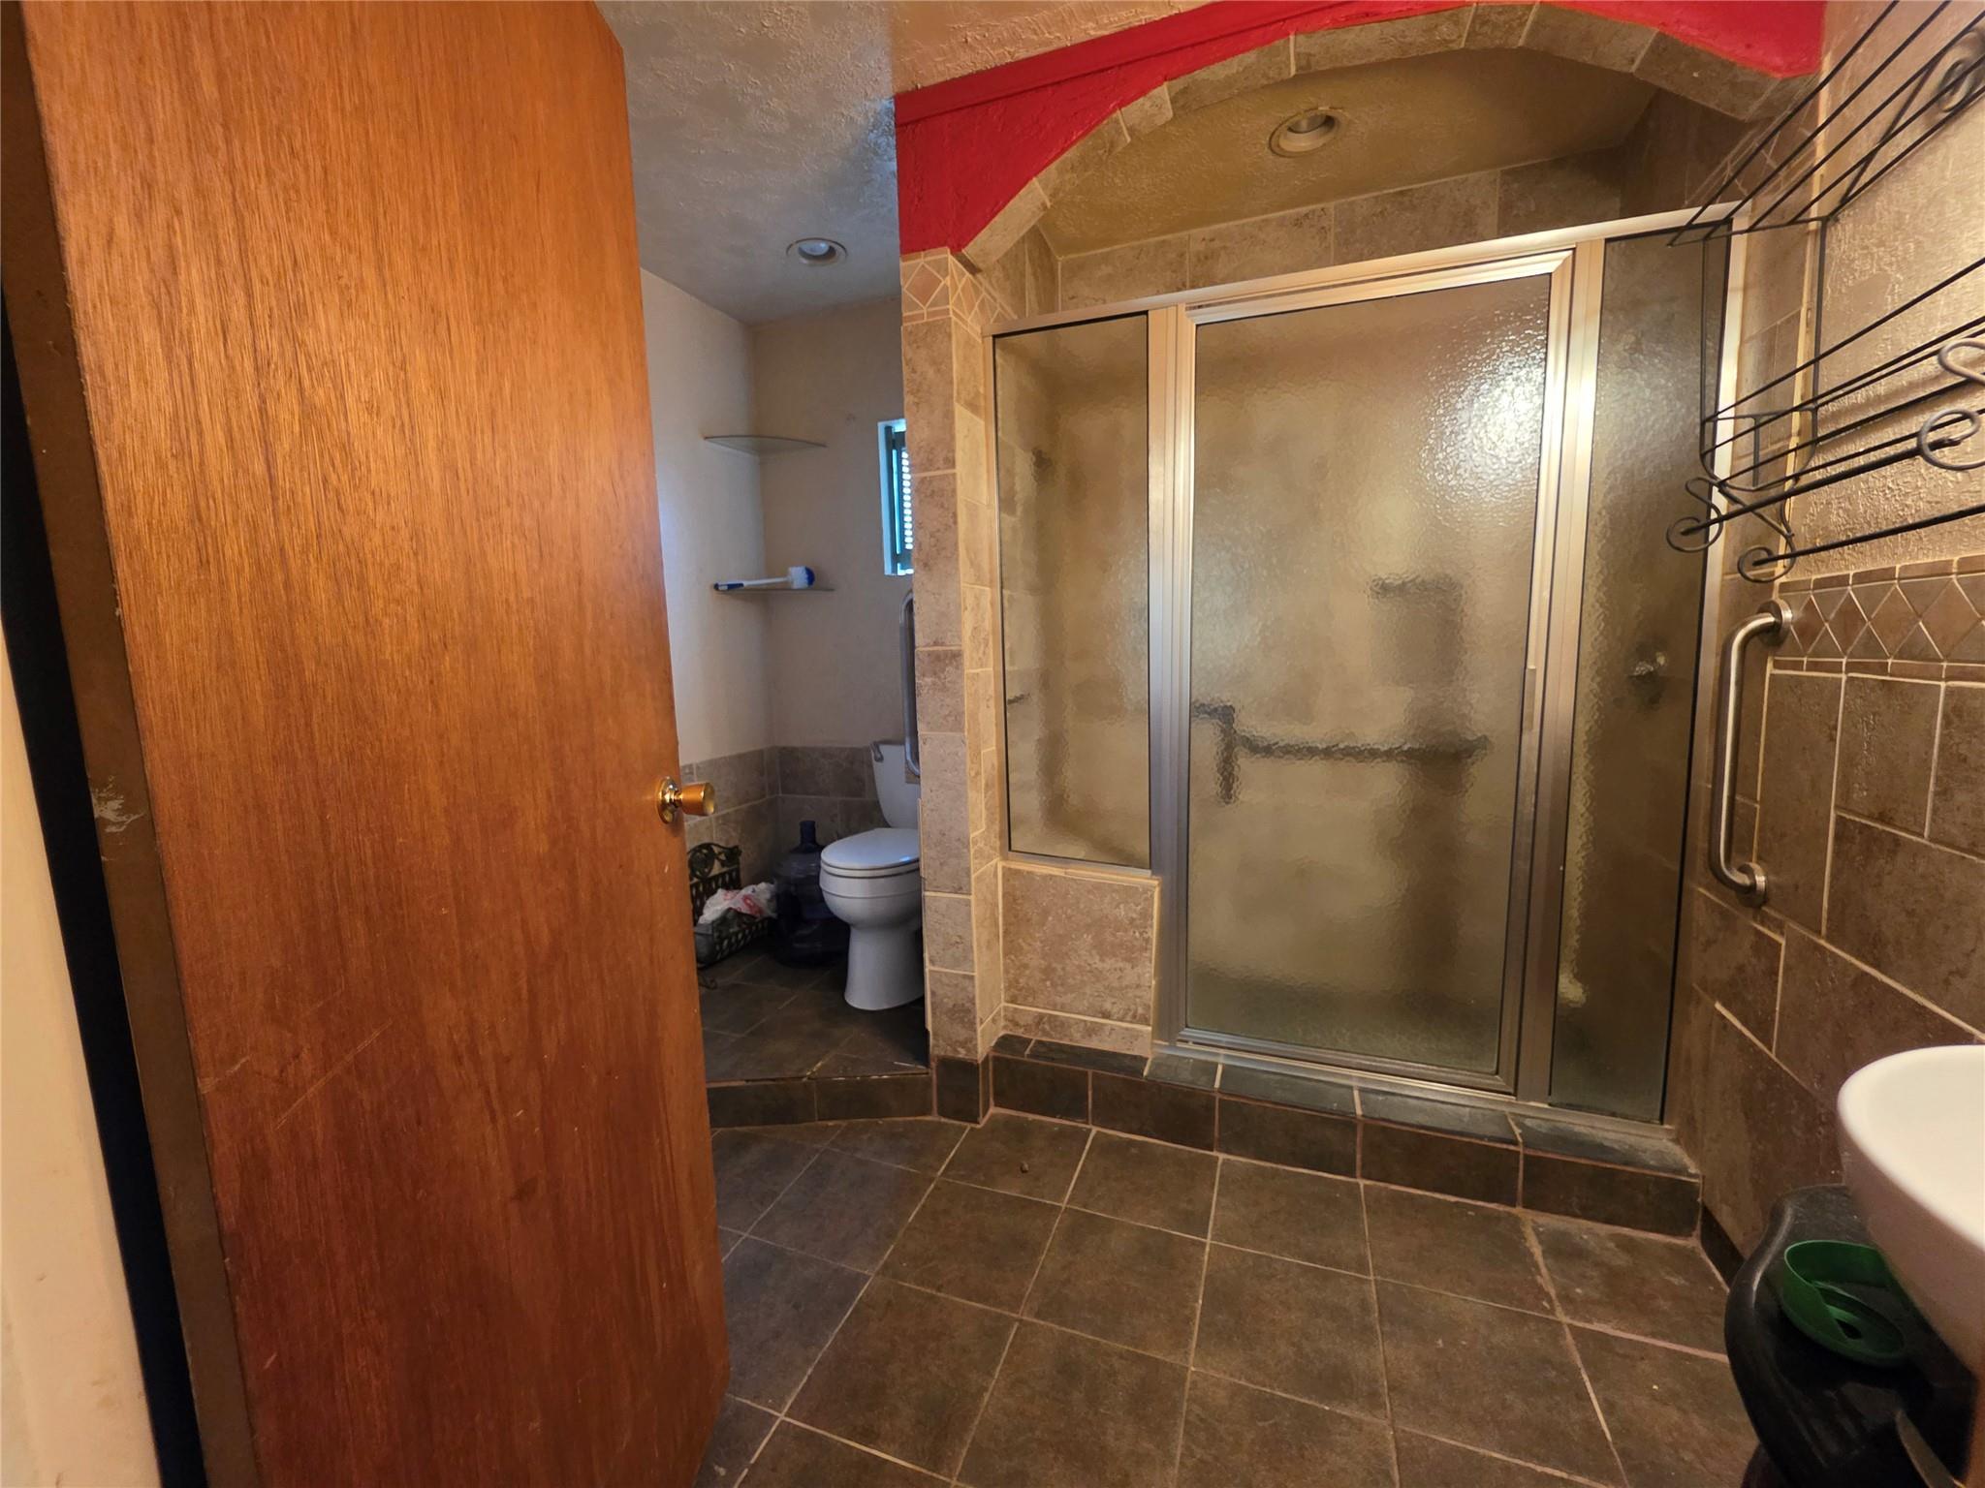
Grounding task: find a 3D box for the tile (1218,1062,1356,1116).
[{"bbox_3d":[0.715,0.850,1.814,0.308,0.012,0.145,1,6,20],"label":"tile"}]

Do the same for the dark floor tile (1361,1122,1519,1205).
[{"bbox_3d":[0.986,0.929,1.650,0.305,0.140,0.012,1,6,20],"label":"dark floor tile"}]

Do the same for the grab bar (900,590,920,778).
[{"bbox_3d":[-0.199,-0.153,1.994,0.080,0.510,0.060,1,6,20],"label":"grab bar"}]

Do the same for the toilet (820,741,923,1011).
[{"bbox_3d":[-0.321,0.425,2.556,0.420,0.790,0.690,1,6,20],"label":"toilet"}]

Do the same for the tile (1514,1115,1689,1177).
[{"bbox_3d":[1.297,0.860,1.601,0.300,0.012,0.145,1,6,20],"label":"tile"}]

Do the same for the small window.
[{"bbox_3d":[-0.214,-0.928,2.759,0.400,0.570,0.090,1,6,20],"label":"small window"}]

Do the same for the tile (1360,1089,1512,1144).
[{"bbox_3d":[1.007,0.855,1.706,0.308,0.012,0.142,1,6,20],"label":"tile"}]

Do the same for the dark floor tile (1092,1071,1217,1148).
[{"bbox_3d":[0.403,0.916,1.863,0.306,0.152,0.012,1,6,20],"label":"dark floor tile"}]

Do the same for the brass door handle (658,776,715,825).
[{"bbox_3d":[-0.441,0.083,1.085,0.066,0.067,0.067,-1,6,0],"label":"brass door handle"}]

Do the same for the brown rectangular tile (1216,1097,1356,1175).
[{"bbox_3d":[0.695,0.923,1.757,0.308,0.149,0.012,1,6,20],"label":"brown rectangular tile"}]

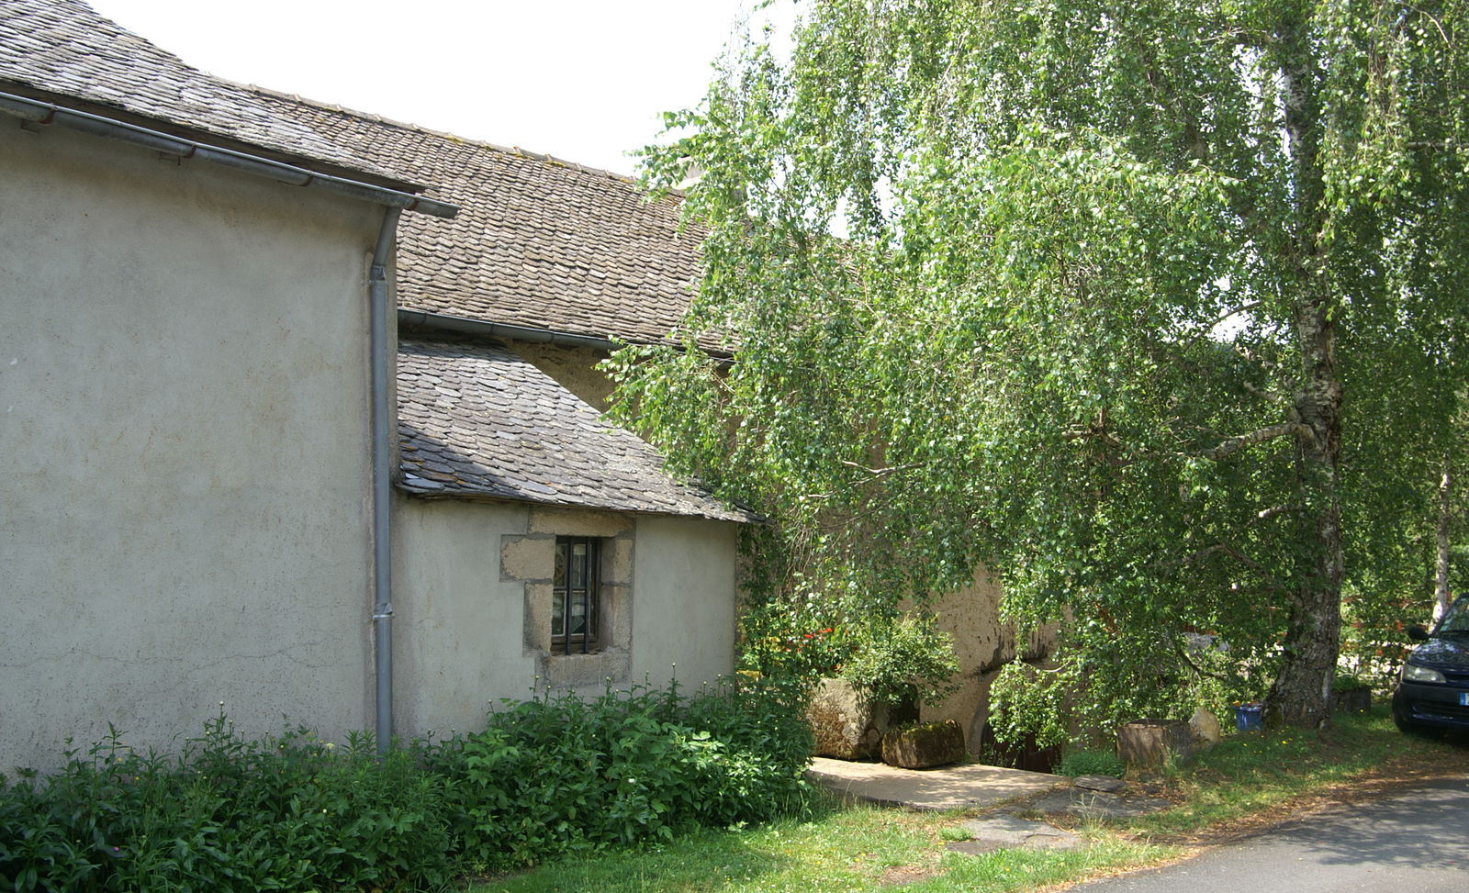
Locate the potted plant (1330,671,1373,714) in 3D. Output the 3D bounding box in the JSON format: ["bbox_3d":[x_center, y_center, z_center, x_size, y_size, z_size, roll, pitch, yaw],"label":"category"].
[{"bbox_3d":[6.917,2.794,15.290,0.550,0.460,0.450,5,-8,-42],"label":"potted plant"}]

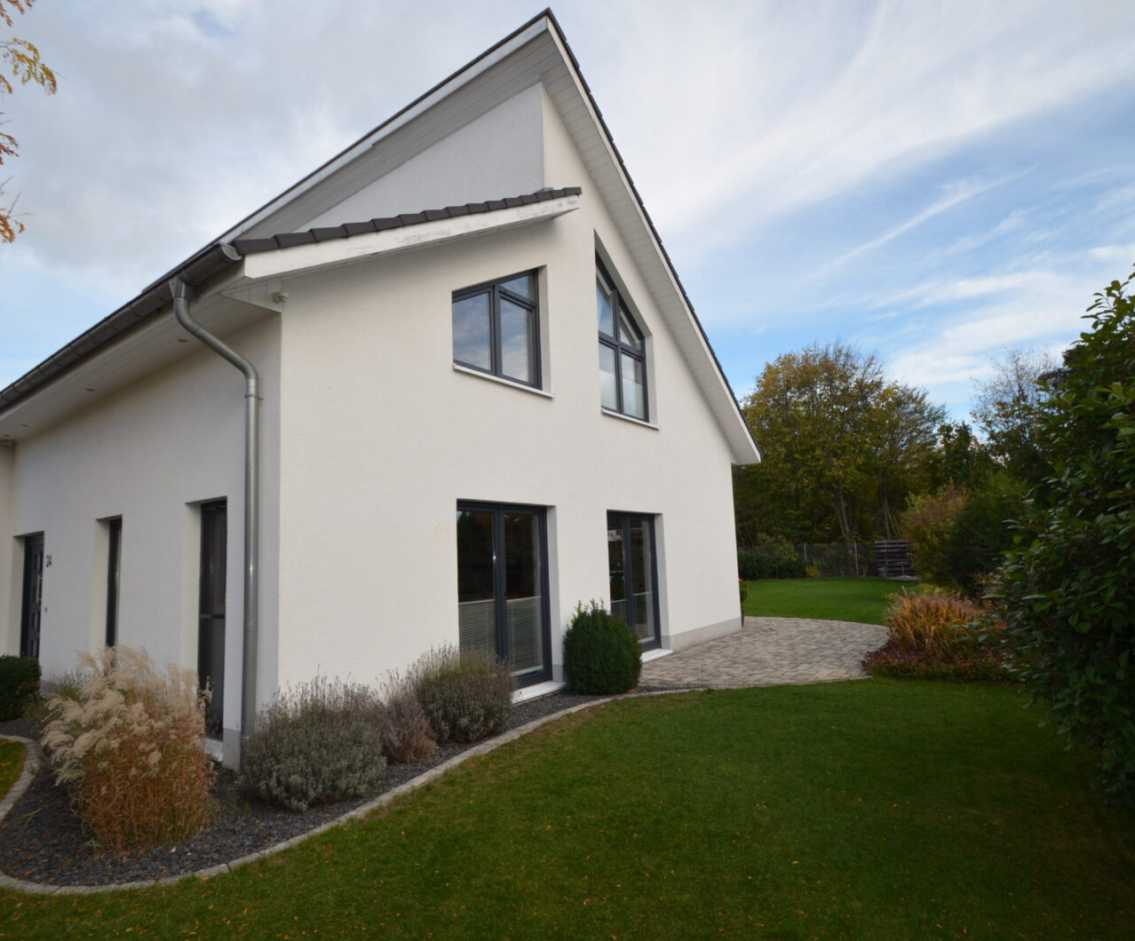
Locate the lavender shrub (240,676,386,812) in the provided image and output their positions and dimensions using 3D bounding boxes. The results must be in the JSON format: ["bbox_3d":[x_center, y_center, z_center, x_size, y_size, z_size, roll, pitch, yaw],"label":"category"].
[{"bbox_3d":[-1.770,1.890,4.170,0.880,0.760,0.980,-8,-9,35],"label":"lavender shrub"}]

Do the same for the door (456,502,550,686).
[{"bbox_3d":[-0.737,1.463,6.670,0.100,2.169,1.665,-8,-9,35],"label":"door"}]

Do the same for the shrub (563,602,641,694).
[{"bbox_3d":[0.400,2.030,6.900,0.880,0.980,0.920,-3,-7,0],"label":"shrub"}]

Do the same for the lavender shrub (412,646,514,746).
[{"bbox_3d":[-0.940,2.020,5.330,0.850,0.740,0.950,-8,-9,35],"label":"lavender shrub"}]

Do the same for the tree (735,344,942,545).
[{"bbox_3d":[12.540,-0.641,27.300,9.600,10.400,8.200,-6,-8,24],"label":"tree"}]

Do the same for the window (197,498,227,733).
[{"bbox_3d":[-3.037,1.296,5.236,0.780,2.066,0.100,-8,-9,35],"label":"window"}]

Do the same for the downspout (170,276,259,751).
[{"bbox_3d":[-2.588,0.464,4.306,0.120,3.654,0.702,-8,-9,35],"label":"downspout"}]

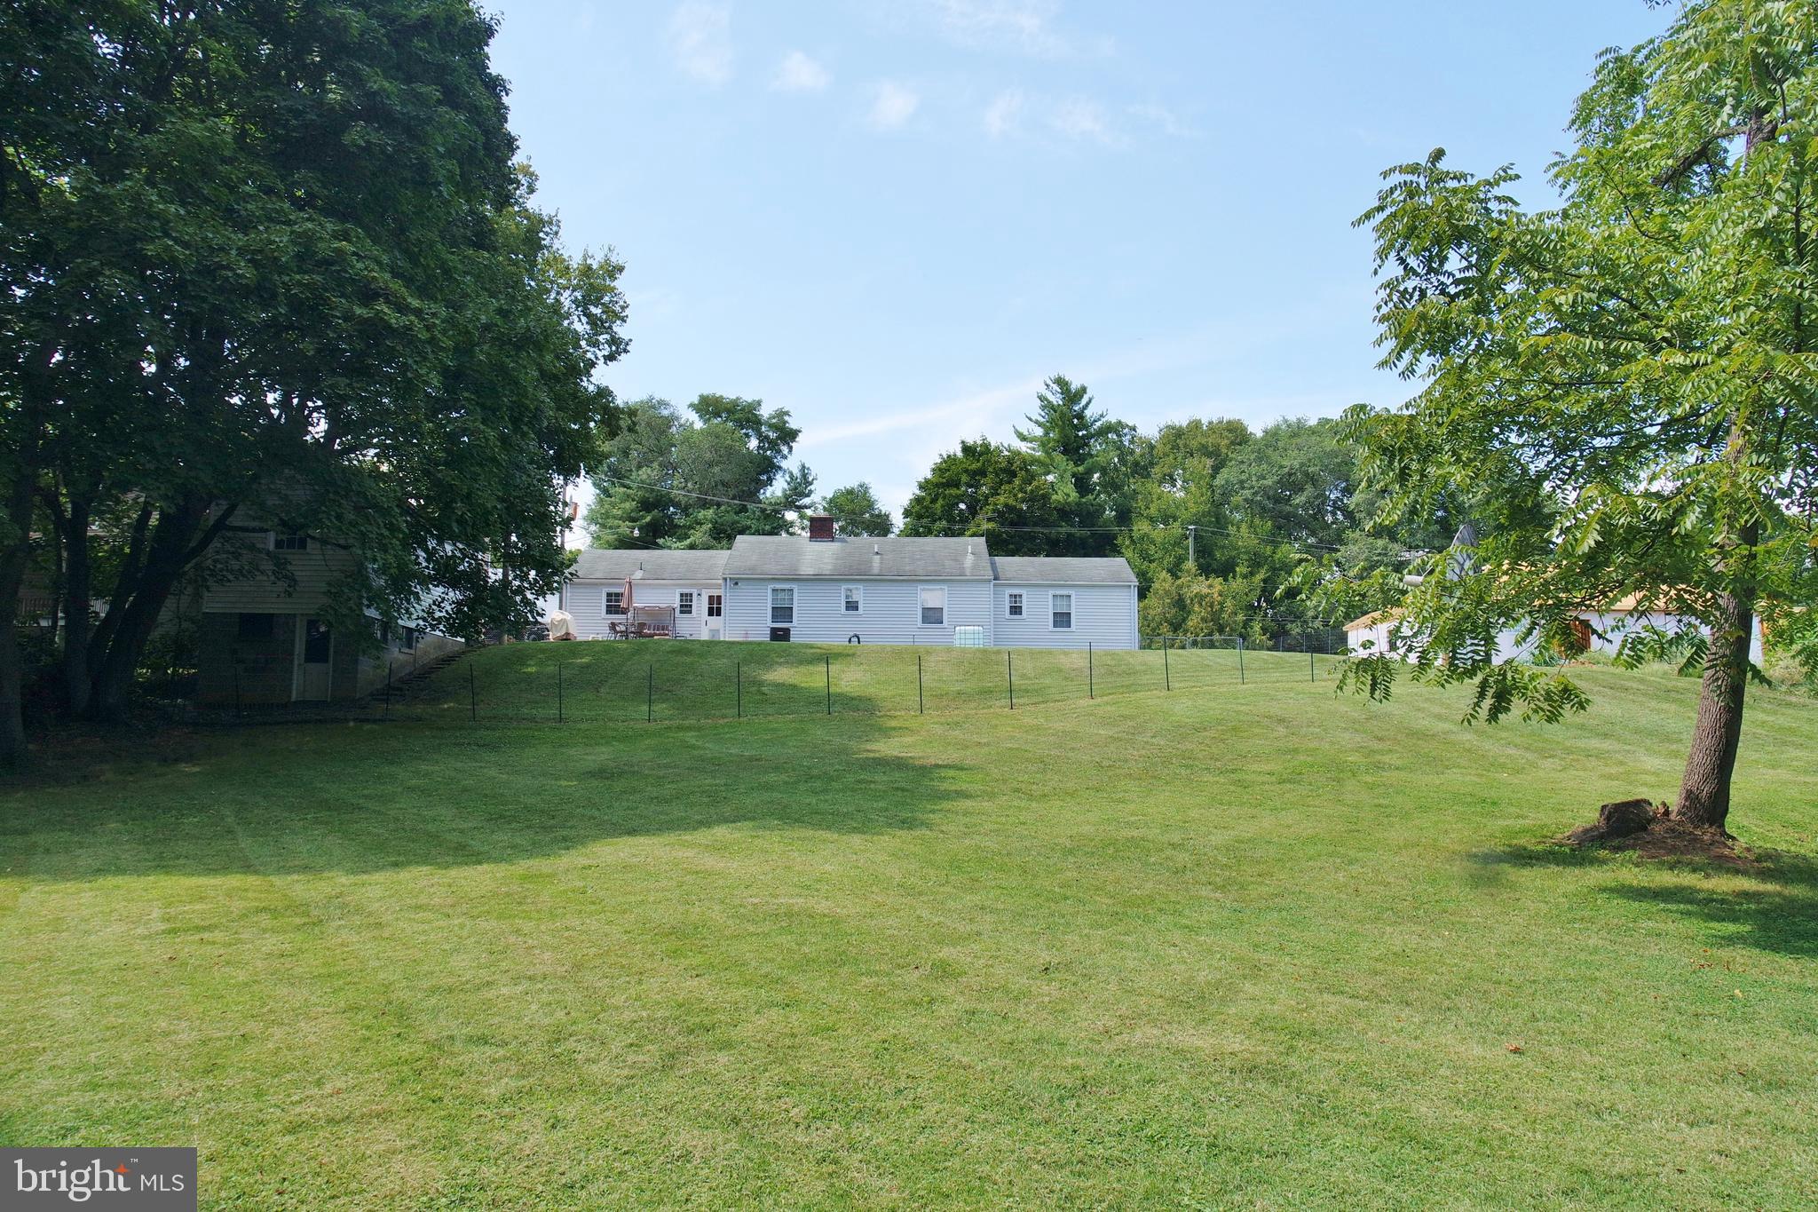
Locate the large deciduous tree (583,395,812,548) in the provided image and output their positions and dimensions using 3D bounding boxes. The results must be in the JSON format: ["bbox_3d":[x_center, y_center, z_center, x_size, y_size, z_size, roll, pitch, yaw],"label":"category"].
[{"bbox_3d":[-13.008,-4.726,73.478,14.230,16.080,14.230,0,-4,-1],"label":"large deciduous tree"}]

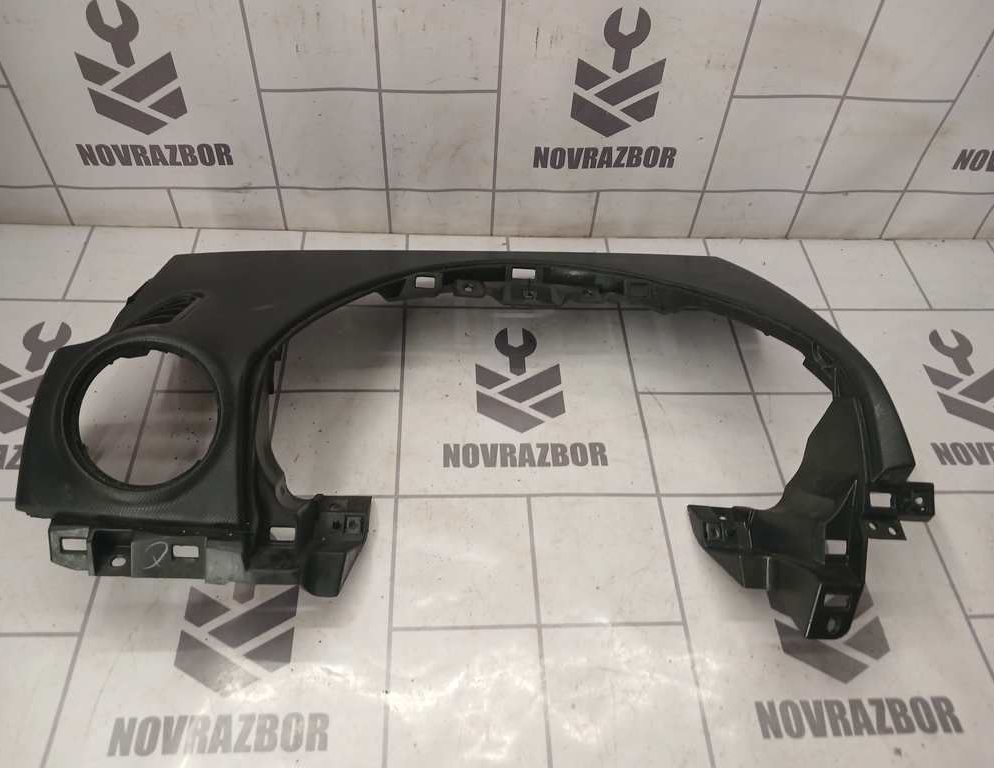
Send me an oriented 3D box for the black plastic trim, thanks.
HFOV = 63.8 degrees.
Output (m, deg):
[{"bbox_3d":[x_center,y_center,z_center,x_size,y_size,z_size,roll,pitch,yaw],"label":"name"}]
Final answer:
[{"bbox_3d":[-0.004,0.010,0.619,0.631,0.133,0.348,0,51,-4],"label":"black plastic trim"}]

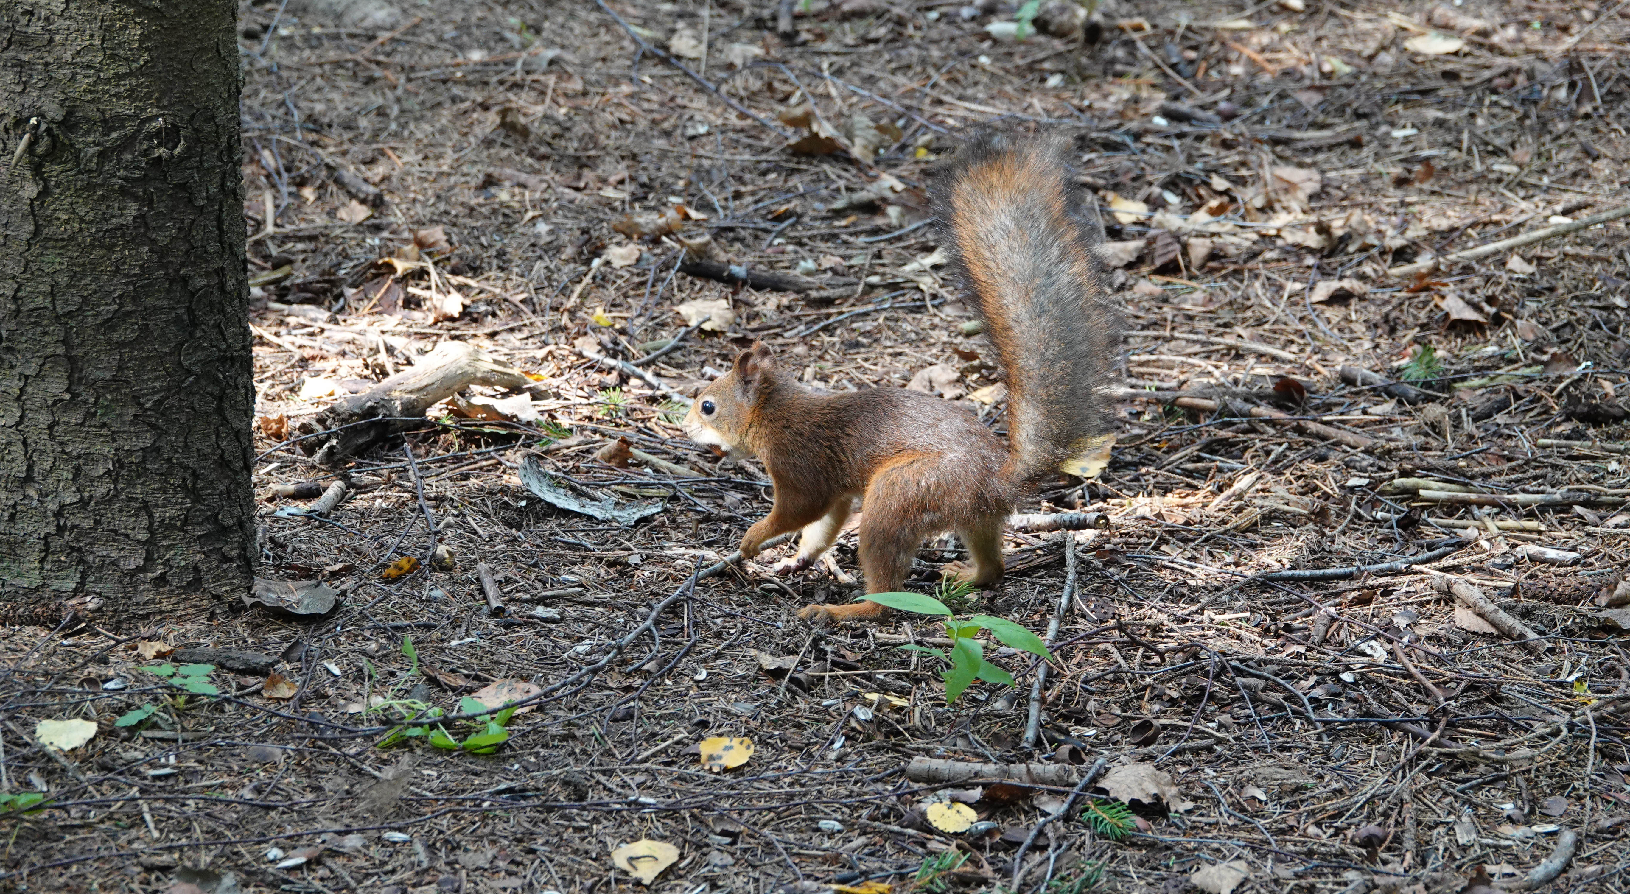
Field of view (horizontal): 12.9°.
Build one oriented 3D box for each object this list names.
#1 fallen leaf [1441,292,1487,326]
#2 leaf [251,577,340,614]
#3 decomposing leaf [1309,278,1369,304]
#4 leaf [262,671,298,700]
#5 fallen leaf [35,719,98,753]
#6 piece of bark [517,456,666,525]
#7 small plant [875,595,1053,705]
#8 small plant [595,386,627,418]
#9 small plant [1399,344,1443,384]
[{"bbox_3d":[0.434,-0.092,4.814,0.033,0.012,0.036,0,21,0],"label":"fallen leaf"},{"bbox_3d":[-0.314,0.089,4.342,0.056,0.011,0.036,0,21,0],"label":"leaf"},{"bbox_3d":[0.317,-0.094,4.359,0.036,0.011,0.021,0,25,0],"label":"decomposing leaf"},{"bbox_3d":[-0.310,0.138,4.171,0.021,0.010,0.019,1,22,0],"label":"leaf"},{"bbox_3d":[-0.427,0.164,4.111,0.035,0.006,0.032,1,22,0],"label":"fallen leaf"},{"bbox_3d":[-0.140,0.027,4.479,0.092,0.025,0.045,9,22,23],"label":"piece of bark"},{"bbox_3d":[0.085,0.122,4.146,0.104,0.068,0.078,1,22,0],"label":"small plant"},{"bbox_3d":[-0.130,-0.028,4.575,0.020,0.013,0.020,1,22,0],"label":"small plant"},{"bbox_3d":[0.358,-0.050,4.258,0.026,0.016,0.023,0,25,0],"label":"small plant"}]

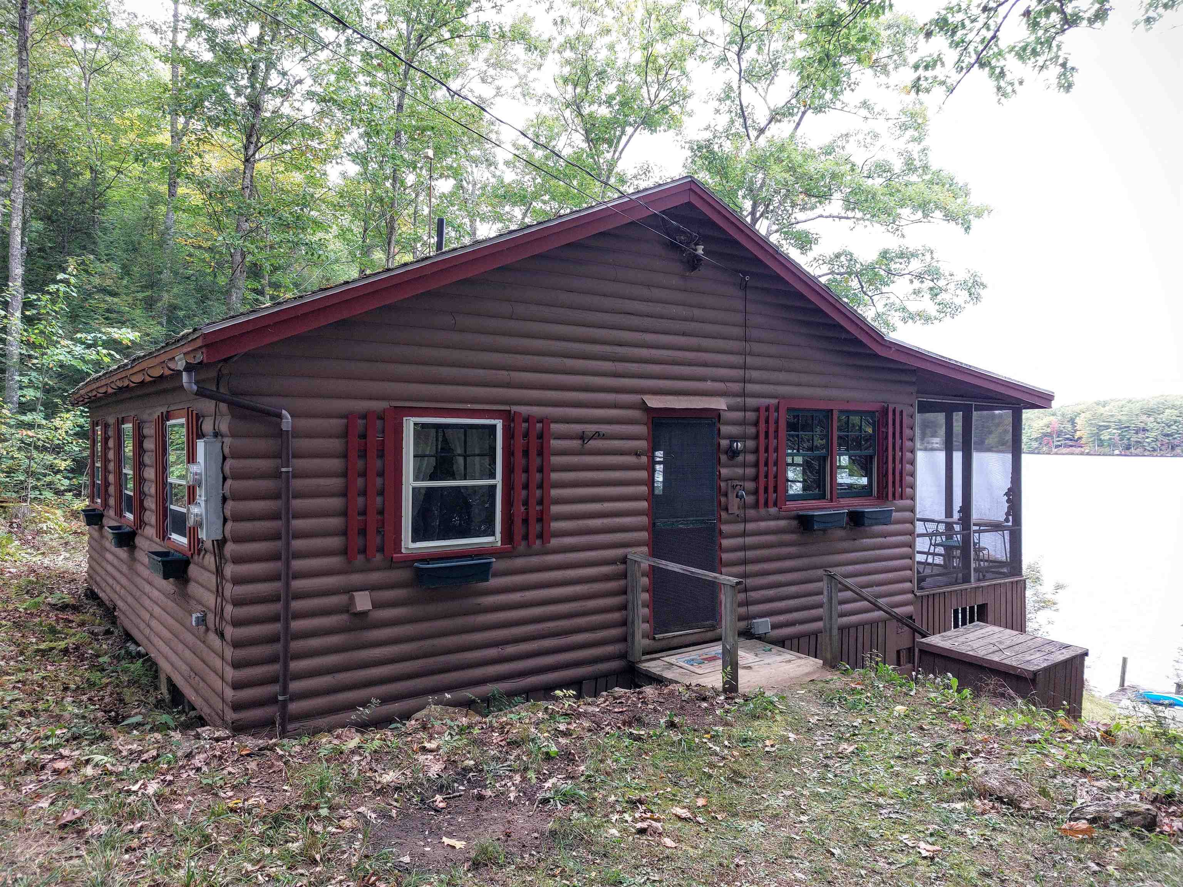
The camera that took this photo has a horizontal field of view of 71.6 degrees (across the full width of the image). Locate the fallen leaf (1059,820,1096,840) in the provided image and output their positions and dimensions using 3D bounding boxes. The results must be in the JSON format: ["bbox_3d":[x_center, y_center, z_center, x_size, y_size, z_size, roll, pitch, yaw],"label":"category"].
[{"bbox_3d":[2.275,1.815,3.850,0.150,0.040,0.110,0,0,24],"label":"fallen leaf"}]

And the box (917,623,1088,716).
[{"bbox_3d":[3.675,2.119,7.328,1.094,0.680,1.003,0,-1,-37],"label":"box"}]

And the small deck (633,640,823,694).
[{"bbox_3d":[1.182,1.970,7.122,1.550,0.120,0.950,0,-1,-37],"label":"small deck"}]

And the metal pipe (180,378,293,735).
[{"bbox_3d":[-2.205,0.720,5.140,0.650,2.357,0.080,0,-1,-37],"label":"metal pipe"}]

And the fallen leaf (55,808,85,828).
[{"bbox_3d":[-2.464,1.773,3.880,0.135,0.050,0.095,0,-1,-38],"label":"fallen leaf"}]

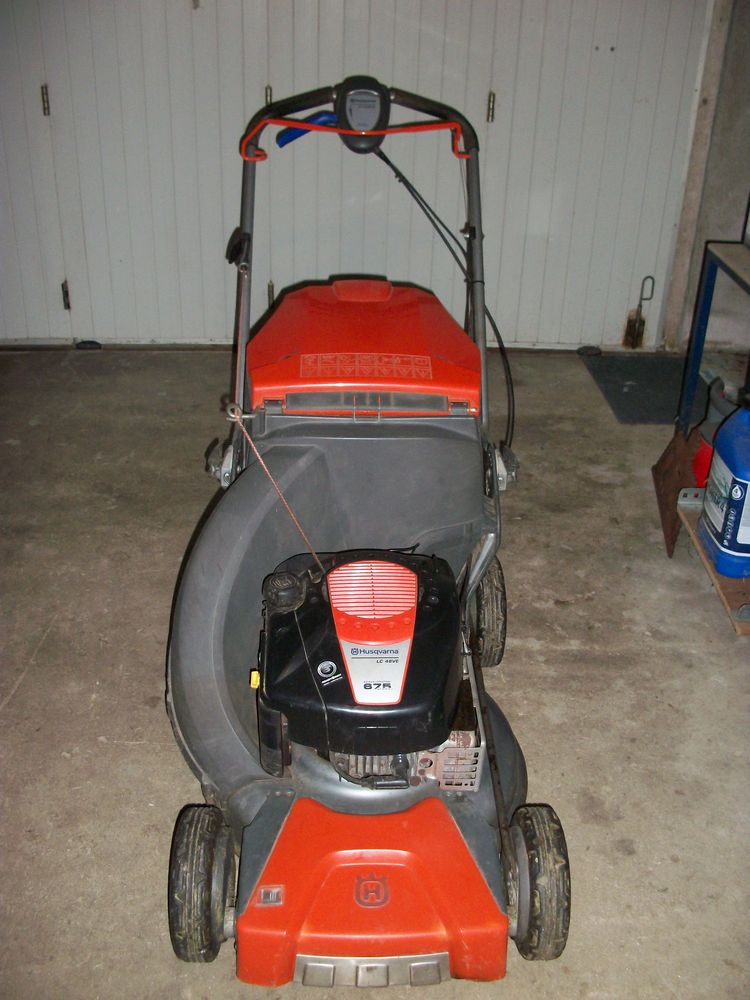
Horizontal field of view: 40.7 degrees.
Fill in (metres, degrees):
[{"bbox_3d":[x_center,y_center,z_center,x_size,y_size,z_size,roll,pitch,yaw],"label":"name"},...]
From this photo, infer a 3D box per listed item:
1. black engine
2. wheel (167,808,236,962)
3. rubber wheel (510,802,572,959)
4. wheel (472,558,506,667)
[{"bbox_3d":[-0.015,0.248,1.486,0.295,0.230,0.340,1,26,-2],"label":"black engine"},{"bbox_3d":[-0.242,0.520,1.380,0.052,0.202,0.202,1,26,-2],"label":"wheel"},{"bbox_3d":[0.225,0.527,1.400,0.052,0.202,0.202,1,26,-2],"label":"rubber wheel"},{"bbox_3d":[0.220,0.220,2.012,0.052,0.224,0.224,1,26,-2],"label":"wheel"}]

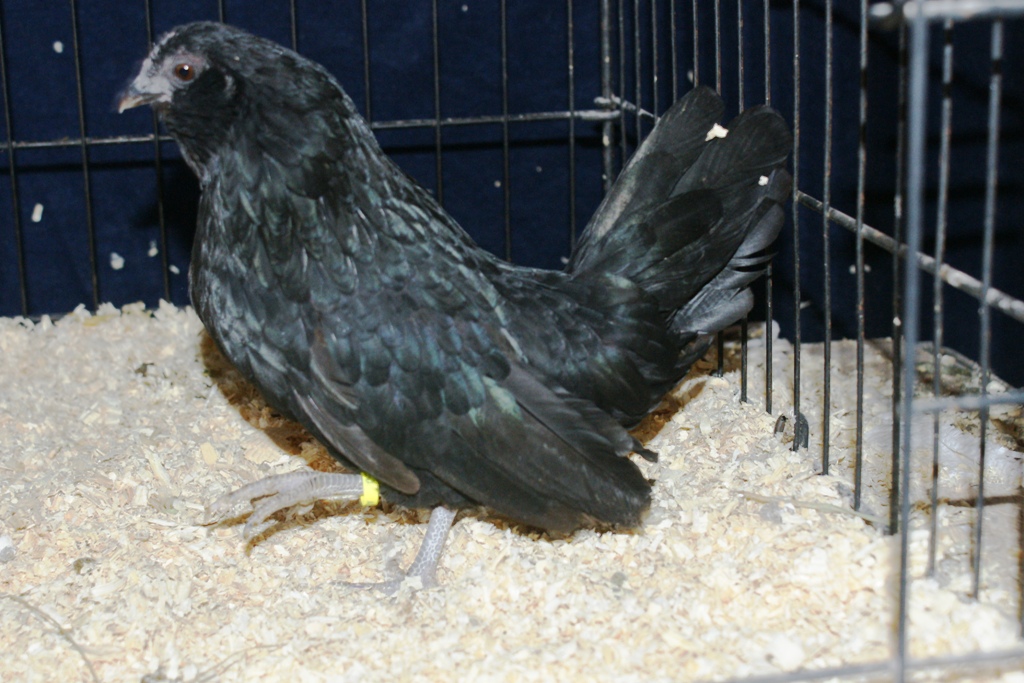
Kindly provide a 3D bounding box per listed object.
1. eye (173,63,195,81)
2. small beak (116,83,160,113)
[{"bbox_3d":[-0.132,-0.108,0.764,0.008,0.007,0.005,1,14,12],"label":"eye"},{"bbox_3d":[-0.151,-0.098,0.772,0.016,0.008,0.009,-19,14,2],"label":"small beak"}]

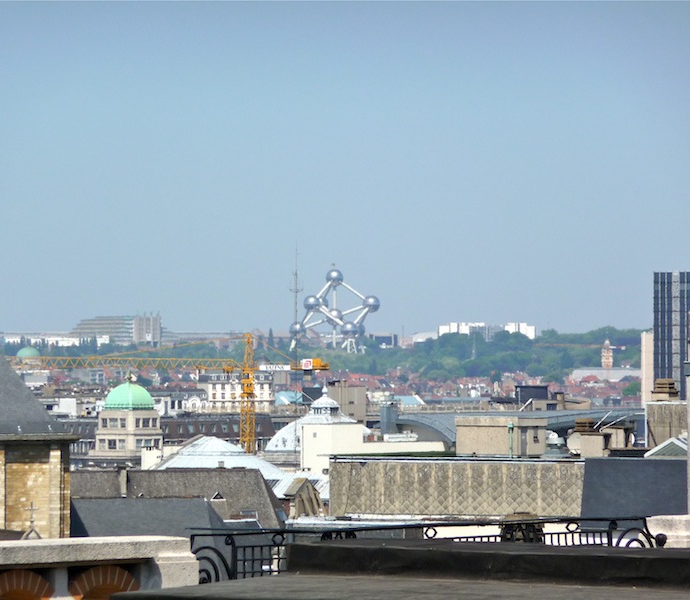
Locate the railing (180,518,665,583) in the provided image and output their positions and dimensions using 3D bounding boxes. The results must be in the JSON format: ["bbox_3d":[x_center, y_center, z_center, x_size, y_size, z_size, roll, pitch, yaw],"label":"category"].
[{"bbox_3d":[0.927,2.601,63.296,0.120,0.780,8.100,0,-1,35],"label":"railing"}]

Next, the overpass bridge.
[{"bbox_3d":[16.049,12.216,620.000,24.300,4.200,9.000,0,-1,0],"label":"overpass bridge"}]

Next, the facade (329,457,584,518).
[{"bbox_3d":[6.548,11.011,380.000,15.200,3.400,3.000,0,-1,28],"label":"facade"}]

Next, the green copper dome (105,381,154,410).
[{"bbox_3d":[-36.633,16.285,1100.000,8.100,5.000,8.100,0,-1,0],"label":"green copper dome"}]

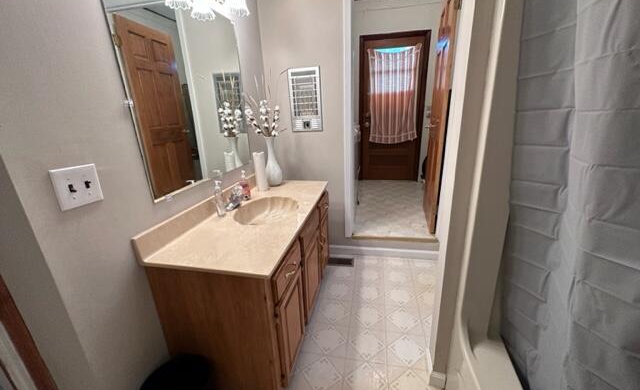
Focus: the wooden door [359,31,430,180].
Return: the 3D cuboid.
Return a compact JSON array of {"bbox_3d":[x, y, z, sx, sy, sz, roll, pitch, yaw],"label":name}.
[{"bbox_3d":[1.085,-1.244,3.932,0.945,2.091,0.060,1,18,11],"label":"wooden door"}]

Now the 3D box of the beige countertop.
[{"bbox_3d":[-0.351,0.049,1.649,0.589,0.146,1.376,1,18,11],"label":"beige countertop"}]

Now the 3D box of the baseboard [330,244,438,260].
[{"bbox_3d":[0.570,0.540,2.350,0.997,0.105,0.016,1,18,11],"label":"baseboard"}]

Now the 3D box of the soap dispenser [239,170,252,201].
[{"bbox_3d":[-0.521,-0.071,1.835,0.055,0.212,0.070,13,23,40],"label":"soap dispenser"}]

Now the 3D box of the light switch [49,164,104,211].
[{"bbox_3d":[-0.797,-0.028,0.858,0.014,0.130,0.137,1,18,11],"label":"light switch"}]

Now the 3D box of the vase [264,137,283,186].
[{"bbox_3d":[-0.405,-0.272,2.158,0.155,0.396,0.155,1,18,11],"label":"vase"}]

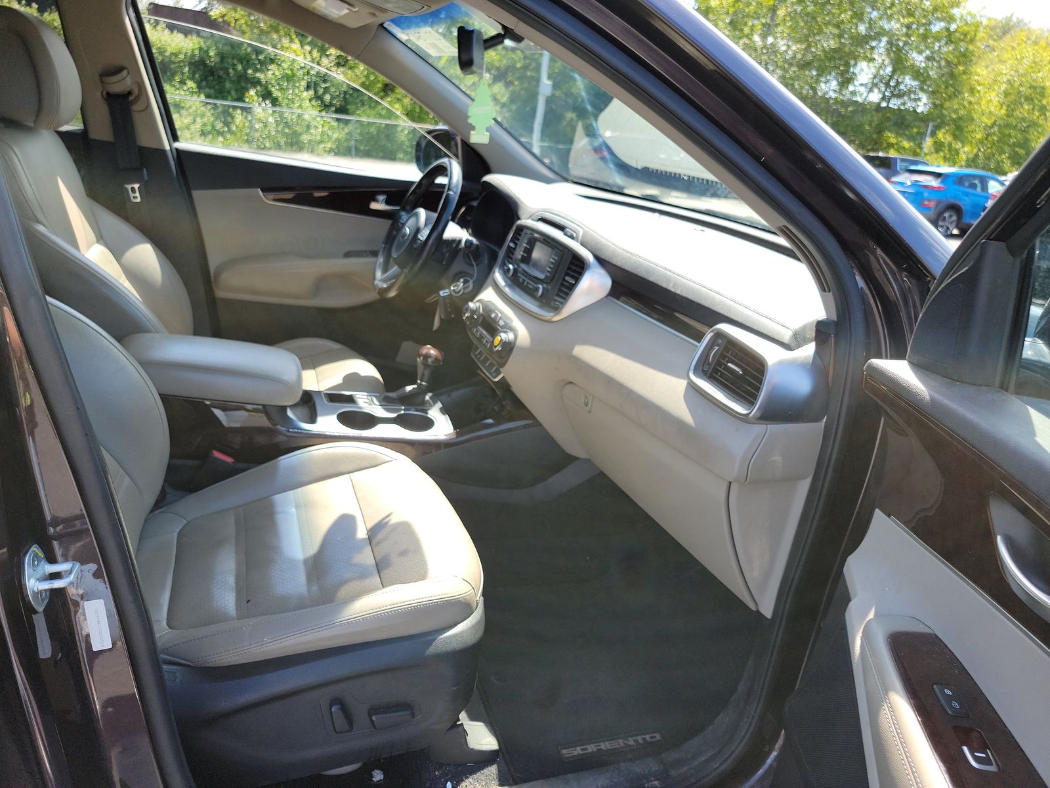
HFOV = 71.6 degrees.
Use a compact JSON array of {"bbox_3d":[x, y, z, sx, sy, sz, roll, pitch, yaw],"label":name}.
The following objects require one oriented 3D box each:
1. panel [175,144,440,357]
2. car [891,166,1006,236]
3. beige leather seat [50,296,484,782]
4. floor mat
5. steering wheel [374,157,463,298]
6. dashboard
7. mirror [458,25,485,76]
[{"bbox_3d":[-0.502,-0.350,2.084,0.850,0.610,0.140,-2,21,-19],"label":"panel"},{"bbox_3d":[10.826,-4.555,17.274,4.165,1.550,1.800,1,21,-10],"label":"car"},{"bbox_3d":[-0.495,0.032,1.021,0.945,1.070,0.540,-2,21,-19],"label":"beige leather seat"},{"bbox_3d":[0.218,0.491,1.418,0.640,0.120,0.490,-2,21,-19],"label":"floor mat"},{"bbox_3d":[-0.244,-0.395,1.739,0.110,0.375,0.375,26,10,-27],"label":"steering wheel"},{"bbox_3d":[0.146,-0.138,1.611,0.500,0.570,1.460,-2,21,-19],"label":"dashboard"},{"bbox_3d":[-0.097,-0.620,1.327,0.045,0.070,0.245,4,20,-5],"label":"mirror"}]

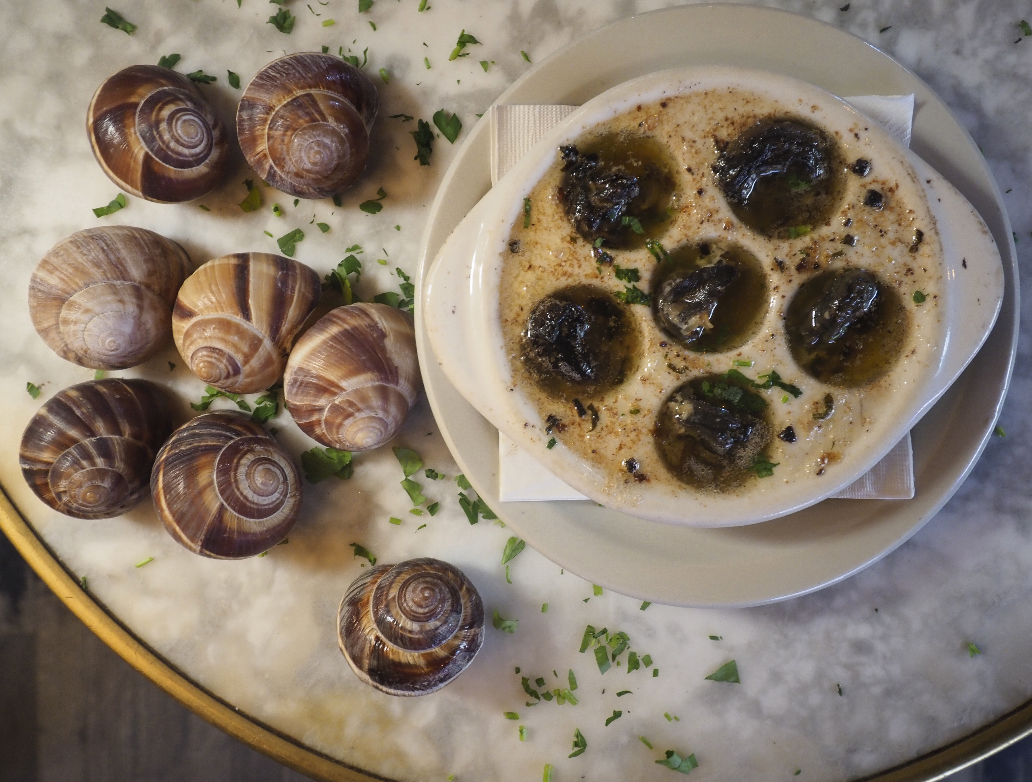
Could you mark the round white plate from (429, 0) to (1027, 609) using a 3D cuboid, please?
[{"bbox_3d":[0.059,-0.025,0.238,0.176,0.021,0.176,0,91,1],"label":"round white plate"}]

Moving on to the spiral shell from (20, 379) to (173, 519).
[{"bbox_3d":[-0.125,0.017,0.234,0.040,0.034,0.044,27,91,0],"label":"spiral shell"}]

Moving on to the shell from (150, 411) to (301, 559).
[{"bbox_3d":[-0.086,0.028,0.233,0.044,0.037,0.043,0,91,1],"label":"shell"}]

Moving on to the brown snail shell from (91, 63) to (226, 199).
[{"bbox_3d":[-0.106,-0.076,0.233,0.040,0.034,0.039,0,91,1],"label":"brown snail shell"}]

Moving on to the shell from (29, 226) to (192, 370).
[{"bbox_3d":[-0.120,-0.028,0.233,0.044,0.036,0.044,21,91,0],"label":"shell"}]

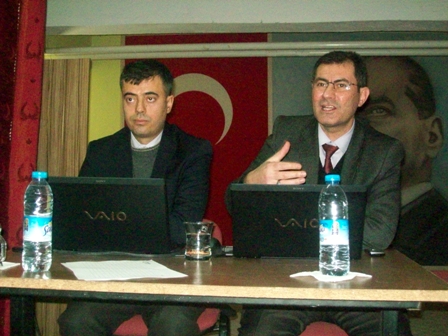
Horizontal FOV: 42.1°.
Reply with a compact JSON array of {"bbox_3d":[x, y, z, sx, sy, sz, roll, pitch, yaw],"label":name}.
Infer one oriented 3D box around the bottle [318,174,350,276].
[{"bbox_3d":[0.236,0.122,1.250,0.064,0.214,0.064,0,-3,0],"label":"bottle"}]

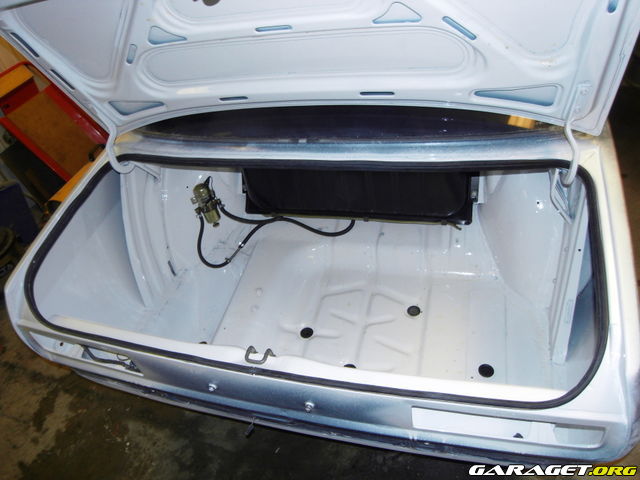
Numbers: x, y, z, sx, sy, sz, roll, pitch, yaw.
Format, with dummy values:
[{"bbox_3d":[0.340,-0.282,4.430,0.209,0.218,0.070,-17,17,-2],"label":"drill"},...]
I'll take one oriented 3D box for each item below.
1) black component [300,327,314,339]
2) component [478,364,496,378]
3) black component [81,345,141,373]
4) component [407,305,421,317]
[{"bbox_3d":[-0.042,0.298,1.415,0.041,0.012,0.041,-6,51,7],"label":"black component"},{"bbox_3d":[0.467,0.369,1.247,0.041,0.012,0.041,4,53,15],"label":"component"},{"bbox_3d":[-0.509,0.288,1.078,0.145,0.045,0.040,4,53,15],"label":"black component"},{"bbox_3d":[0.296,0.226,1.400,0.041,0.012,0.041,4,53,15],"label":"component"}]

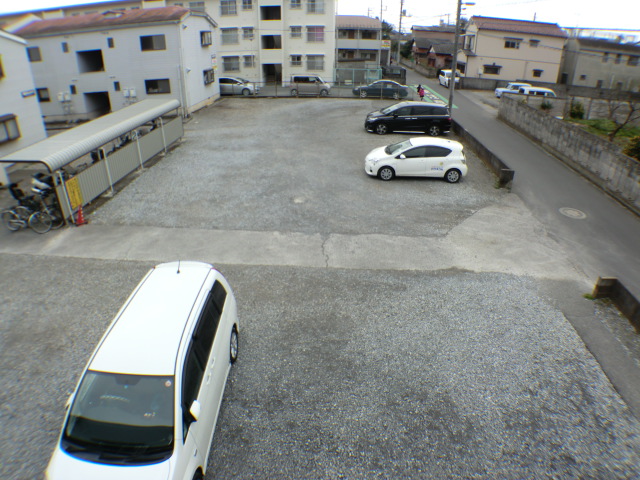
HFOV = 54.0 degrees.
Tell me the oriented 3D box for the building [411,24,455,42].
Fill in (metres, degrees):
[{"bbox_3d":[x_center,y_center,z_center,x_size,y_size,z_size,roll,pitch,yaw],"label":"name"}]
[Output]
[{"bbox_3d":[19.814,-33.261,106.000,8.800,6.200,7.500,0,19,0],"label":"building"}]

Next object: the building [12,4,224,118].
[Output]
[{"bbox_3d":[-14.388,-13.300,46.500,11.700,7.100,11.000,1,19,3],"label":"building"}]

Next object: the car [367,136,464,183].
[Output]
[{"bbox_3d":[3.665,-3.105,24.300,4.000,1.460,1.700,1,19,4],"label":"car"}]

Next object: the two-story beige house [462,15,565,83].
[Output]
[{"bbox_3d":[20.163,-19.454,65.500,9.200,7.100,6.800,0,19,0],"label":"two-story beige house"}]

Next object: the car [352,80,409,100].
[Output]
[{"bbox_3d":[5.107,-12.527,52.200,4.600,1.420,1.740,3,19,8],"label":"car"}]

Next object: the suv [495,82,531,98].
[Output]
[{"bbox_3d":[17.482,-13.422,56.500,3.500,1.550,1.550,-2,19,-5],"label":"suv"}]

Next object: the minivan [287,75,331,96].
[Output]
[{"bbox_3d":[-0.843,-12.957,53.000,3.450,1.720,1.480,1,19,2],"label":"minivan"}]

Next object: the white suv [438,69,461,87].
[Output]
[{"bbox_3d":[13.236,-16.517,64.000,1.550,1.700,3.450,-2,19,-6],"label":"white suv"}]

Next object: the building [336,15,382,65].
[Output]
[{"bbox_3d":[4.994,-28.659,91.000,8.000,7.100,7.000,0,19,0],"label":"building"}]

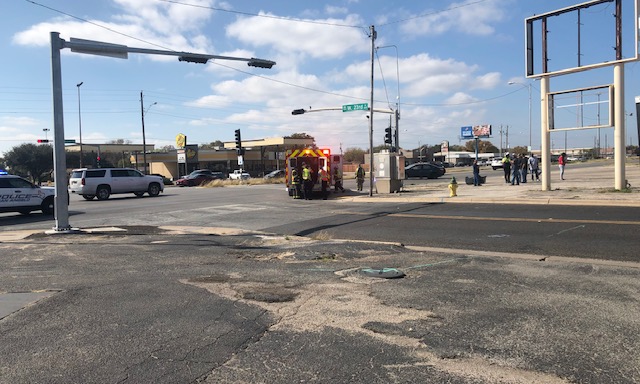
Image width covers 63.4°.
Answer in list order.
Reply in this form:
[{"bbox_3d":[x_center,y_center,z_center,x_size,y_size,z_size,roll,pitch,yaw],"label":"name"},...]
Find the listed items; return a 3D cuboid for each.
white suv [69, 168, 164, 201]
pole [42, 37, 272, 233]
[{"bbox_3d":[-12.600,-0.500,32.500,2.050,1.890,5.650,1,3,42],"label":"white suv"},{"bbox_3d":[-4.900,-2.050,18.100,8.100,6.050,0.600,-3,3,-40],"label":"pole"}]

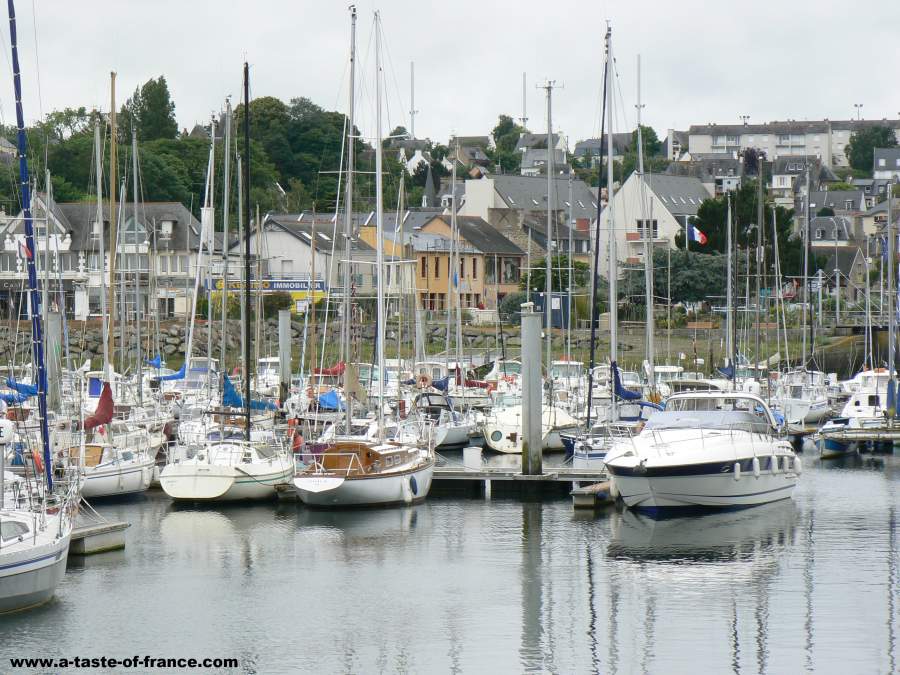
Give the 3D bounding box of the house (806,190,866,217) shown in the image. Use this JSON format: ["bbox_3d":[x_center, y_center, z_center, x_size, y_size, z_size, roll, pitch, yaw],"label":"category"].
[{"bbox_3d":[55.620,-18.996,550.000,8.600,5.000,7.500,0,0,11],"label":"house"}]

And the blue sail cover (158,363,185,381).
[{"bbox_3d":[-11.388,1.408,156.000,0.320,0.720,2.800,0,0,17],"label":"blue sail cover"}]

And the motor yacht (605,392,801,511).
[{"bbox_3d":[6.250,2.874,95.800,3.300,3.100,10.000,0,0,14],"label":"motor yacht"}]

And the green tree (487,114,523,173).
[{"bbox_3d":[9.982,-35.532,700.000,6.800,10.700,6.800,0,0,0],"label":"green tree"}]

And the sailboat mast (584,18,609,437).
[{"bbox_3d":[4.082,-3.115,105.500,0.150,11.596,0.150,-1,-16,17],"label":"sailboat mast"}]

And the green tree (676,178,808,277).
[{"bbox_3d":[26.603,-9.616,350.000,11.700,10.000,10.000,0,0,0],"label":"green tree"}]

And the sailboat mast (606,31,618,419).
[{"bbox_3d":[4.847,-3.430,114.000,0.200,11.800,0.200,-1,0,0],"label":"sailboat mast"}]

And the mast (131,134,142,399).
[{"bbox_3d":[-11.038,-2.473,135.000,0.180,9.800,0.180,-1,0,0],"label":"mast"}]

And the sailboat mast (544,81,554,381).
[{"bbox_3d":[3.688,-3.771,142.000,0.150,11.481,0.150,0,0,17],"label":"sailboat mast"}]

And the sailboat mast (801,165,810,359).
[{"bbox_3d":[17.350,-3.455,186.000,0.200,9.800,0.200,0,0,18],"label":"sailboat mast"}]

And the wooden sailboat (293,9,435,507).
[{"bbox_3d":[-2.100,-2.151,100.800,2.700,13.000,8.600,0,0,17],"label":"wooden sailboat"}]

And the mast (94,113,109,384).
[{"bbox_3d":[-9.277,-1.863,102.250,0.150,7.930,0.150,-1,4,17],"label":"mast"}]

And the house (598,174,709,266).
[{"bbox_3d":[21.239,-11.575,395.000,11.000,11.300,11.500,0,0,25],"label":"house"}]

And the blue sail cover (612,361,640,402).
[{"bbox_3d":[4.959,1.215,108.000,0.350,1.050,2.900,0,0,17],"label":"blue sail cover"}]

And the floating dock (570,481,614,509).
[{"bbox_3d":[3.554,3.927,95.000,0.660,0.480,3.000,0,0,17],"label":"floating dock"}]

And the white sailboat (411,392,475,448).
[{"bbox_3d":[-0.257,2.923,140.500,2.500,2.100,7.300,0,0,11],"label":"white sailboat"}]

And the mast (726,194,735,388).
[{"bbox_3d":[10.995,-1.707,150.000,0.140,7.654,0.140,-1,0,17],"label":"mast"}]

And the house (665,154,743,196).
[{"bbox_3d":[37.807,-23.862,570.000,11.800,6.600,8.500,0,0,9],"label":"house"}]

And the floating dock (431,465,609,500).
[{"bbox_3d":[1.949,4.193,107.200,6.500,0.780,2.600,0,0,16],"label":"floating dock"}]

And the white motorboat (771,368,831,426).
[{"bbox_3d":[17.100,2.865,181.000,2.300,2.800,6.200,0,0,18],"label":"white motorboat"}]

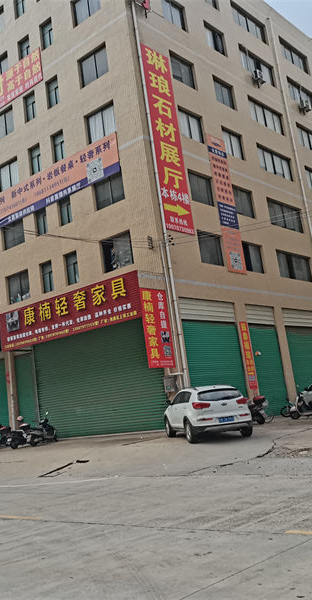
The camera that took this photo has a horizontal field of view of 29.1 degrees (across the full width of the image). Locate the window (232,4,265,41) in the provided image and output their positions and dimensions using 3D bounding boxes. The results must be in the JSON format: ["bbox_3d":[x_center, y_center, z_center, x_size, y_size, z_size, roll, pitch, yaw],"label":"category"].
[{"bbox_3d":[5.926,-17.479,38.073,0.150,1.433,3.829,-17,-14,40],"label":"window"}]

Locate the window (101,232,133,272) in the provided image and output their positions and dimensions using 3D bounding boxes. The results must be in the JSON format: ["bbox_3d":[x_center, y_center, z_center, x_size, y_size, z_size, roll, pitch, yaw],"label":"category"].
[{"bbox_3d":[-1.645,-2.081,26.380,1.820,1.480,0.200,-16,-14,37],"label":"window"}]

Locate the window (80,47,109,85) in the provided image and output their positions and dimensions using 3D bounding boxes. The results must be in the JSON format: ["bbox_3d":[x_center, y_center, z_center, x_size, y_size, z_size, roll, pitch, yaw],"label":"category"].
[{"bbox_3d":[-2.846,-10.865,28.032,1.871,1.474,0.200,-15,-13,38],"label":"window"}]

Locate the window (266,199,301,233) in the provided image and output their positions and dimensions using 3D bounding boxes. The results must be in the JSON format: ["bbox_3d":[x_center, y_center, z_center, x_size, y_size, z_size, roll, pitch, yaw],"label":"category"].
[{"bbox_3d":[7.312,-4.668,34.072,0.200,1.500,3.750,-17,-14,39],"label":"window"}]

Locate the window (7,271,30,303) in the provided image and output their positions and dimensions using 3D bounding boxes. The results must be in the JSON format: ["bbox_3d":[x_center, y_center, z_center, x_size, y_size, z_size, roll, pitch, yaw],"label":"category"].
[{"bbox_3d":[-7.167,-0.651,31.284,1.681,1.492,0.150,-17,-14,38],"label":"window"}]

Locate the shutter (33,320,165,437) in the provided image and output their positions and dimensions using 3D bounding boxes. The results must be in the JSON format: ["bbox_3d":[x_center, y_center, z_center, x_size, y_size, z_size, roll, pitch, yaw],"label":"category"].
[{"bbox_3d":[-2.761,3.640,26.896,7.733,4.776,0.200,-15,-13,38],"label":"shutter"}]

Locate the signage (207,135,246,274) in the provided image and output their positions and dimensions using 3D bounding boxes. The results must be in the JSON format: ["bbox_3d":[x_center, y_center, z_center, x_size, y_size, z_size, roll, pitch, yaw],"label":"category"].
[{"bbox_3d":[3.504,-4.731,29.434,0.060,7.060,1.470,-17,-14,39],"label":"signage"}]

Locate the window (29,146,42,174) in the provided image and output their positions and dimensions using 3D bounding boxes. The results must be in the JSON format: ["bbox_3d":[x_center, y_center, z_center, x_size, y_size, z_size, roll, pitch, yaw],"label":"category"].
[{"bbox_3d":[-6.247,-7.213,31.009,0.854,1.449,0.150,-17,-14,38],"label":"window"}]

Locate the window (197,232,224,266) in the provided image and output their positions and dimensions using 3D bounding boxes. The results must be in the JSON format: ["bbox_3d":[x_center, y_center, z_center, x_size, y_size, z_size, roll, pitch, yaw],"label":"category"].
[{"bbox_3d":[2.475,-2.292,27.613,0.200,1.520,1.800,-17,-14,39],"label":"window"}]

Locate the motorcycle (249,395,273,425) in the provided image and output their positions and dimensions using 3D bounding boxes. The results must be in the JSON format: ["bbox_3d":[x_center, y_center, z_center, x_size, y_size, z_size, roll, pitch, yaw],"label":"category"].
[{"bbox_3d":[3.681,4.424,23.898,0.700,1.120,1.850,0,-13,-33],"label":"motorcycle"}]

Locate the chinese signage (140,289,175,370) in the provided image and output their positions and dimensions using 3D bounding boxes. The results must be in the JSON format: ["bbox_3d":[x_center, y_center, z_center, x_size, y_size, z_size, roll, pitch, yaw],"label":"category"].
[{"bbox_3d":[0.120,1.172,24.882,0.060,3.322,1.630,-17,-14,40],"label":"chinese signage"}]

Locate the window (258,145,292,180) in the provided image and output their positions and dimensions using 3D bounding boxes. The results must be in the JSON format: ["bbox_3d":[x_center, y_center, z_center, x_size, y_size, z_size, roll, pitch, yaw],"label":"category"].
[{"bbox_3d":[6.926,-7.978,35.351,0.200,1.484,4.086,-15,-13,38],"label":"window"}]

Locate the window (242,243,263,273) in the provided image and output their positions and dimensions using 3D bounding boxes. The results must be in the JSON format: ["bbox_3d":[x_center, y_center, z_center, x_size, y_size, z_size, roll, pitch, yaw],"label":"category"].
[{"bbox_3d":[4.866,-2.049,30.303,0.200,1.520,1.750,-17,-14,39],"label":"window"}]

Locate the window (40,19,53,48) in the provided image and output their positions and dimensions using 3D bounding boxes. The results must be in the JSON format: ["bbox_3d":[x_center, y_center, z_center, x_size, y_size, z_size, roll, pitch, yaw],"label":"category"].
[{"bbox_3d":[-5.832,-14.297,32.382,0.914,1.531,0.150,-16,-14,39],"label":"window"}]

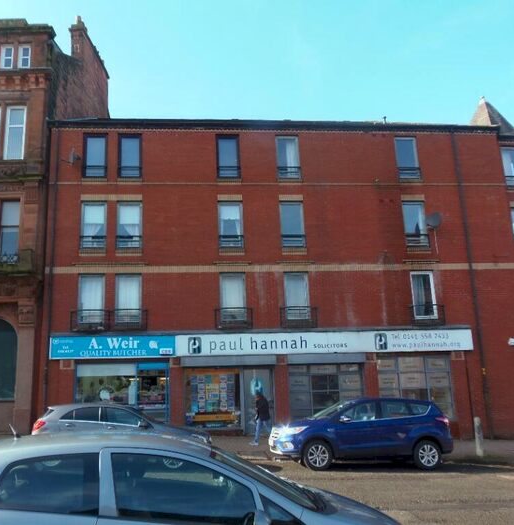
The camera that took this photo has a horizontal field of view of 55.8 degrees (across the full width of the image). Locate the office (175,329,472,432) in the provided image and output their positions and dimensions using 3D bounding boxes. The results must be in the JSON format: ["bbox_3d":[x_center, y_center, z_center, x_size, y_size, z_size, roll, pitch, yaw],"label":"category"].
[{"bbox_3d":[2.469,4.113,16.862,10.600,3.480,0.500,-1,-11,-5],"label":"office"}]

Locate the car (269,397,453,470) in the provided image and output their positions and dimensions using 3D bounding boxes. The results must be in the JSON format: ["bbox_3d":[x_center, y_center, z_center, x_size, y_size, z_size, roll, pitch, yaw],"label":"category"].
[{"bbox_3d":[2.516,4.312,12.573,4.520,1.690,1.840,2,-13,-5],"label":"car"}]

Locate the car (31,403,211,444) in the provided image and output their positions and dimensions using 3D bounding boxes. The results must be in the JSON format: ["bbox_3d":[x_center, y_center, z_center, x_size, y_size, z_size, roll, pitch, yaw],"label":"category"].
[{"bbox_3d":[-3.271,4.244,12.257,4.300,1.440,1.790,2,-13,-5],"label":"car"}]

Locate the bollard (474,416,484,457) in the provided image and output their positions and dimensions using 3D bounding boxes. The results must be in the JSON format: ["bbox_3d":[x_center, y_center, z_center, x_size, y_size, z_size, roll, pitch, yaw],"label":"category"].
[{"bbox_3d":[6.291,4.977,13.893,0.200,1.060,0.200,-1,-11,-5],"label":"bollard"}]

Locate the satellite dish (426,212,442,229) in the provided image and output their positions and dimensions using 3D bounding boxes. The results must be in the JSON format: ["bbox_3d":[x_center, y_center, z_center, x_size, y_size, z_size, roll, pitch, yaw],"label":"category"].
[{"bbox_3d":[6.556,-1.556,17.983,0.400,0.530,0.550,5,-13,-30],"label":"satellite dish"}]

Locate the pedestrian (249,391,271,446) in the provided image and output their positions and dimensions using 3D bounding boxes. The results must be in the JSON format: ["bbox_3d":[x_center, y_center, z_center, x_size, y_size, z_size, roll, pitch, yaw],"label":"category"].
[{"bbox_3d":[0.099,4.805,14.965,0.620,1.640,0.500,-1,-11,-5],"label":"pedestrian"}]

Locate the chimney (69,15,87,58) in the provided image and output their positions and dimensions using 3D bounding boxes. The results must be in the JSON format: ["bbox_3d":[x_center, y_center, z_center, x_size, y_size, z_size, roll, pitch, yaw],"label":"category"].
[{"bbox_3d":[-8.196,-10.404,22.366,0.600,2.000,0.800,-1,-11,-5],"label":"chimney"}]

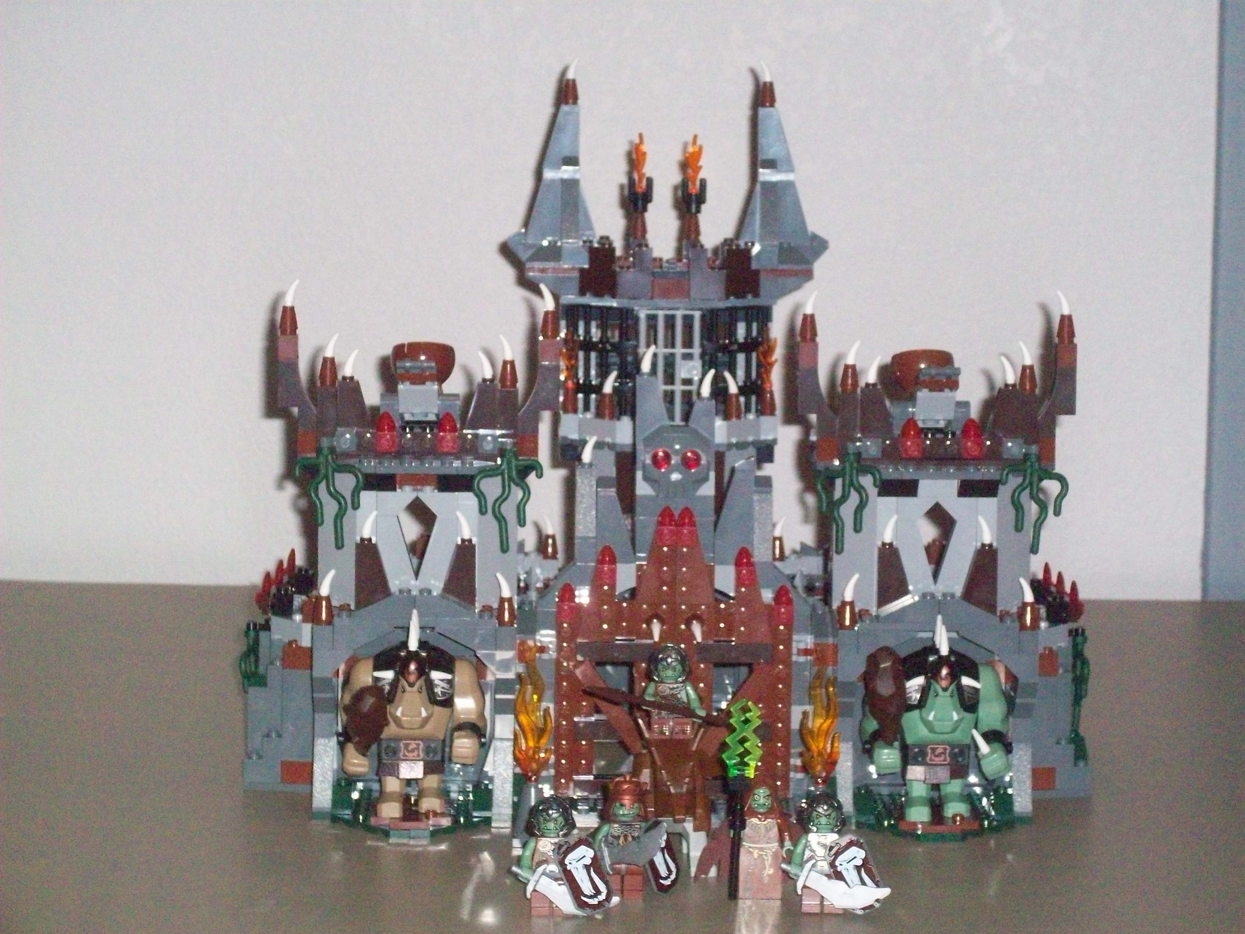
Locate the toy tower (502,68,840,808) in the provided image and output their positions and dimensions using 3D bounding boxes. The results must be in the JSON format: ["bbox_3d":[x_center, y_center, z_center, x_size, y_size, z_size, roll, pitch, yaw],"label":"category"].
[{"bbox_3d":[0.020,-0.017,1.666,0.134,0.300,0.145,1,9,0],"label":"toy tower"}]

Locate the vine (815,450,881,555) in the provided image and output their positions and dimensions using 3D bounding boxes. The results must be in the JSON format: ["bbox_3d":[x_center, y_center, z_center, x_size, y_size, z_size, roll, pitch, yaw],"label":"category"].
[{"bbox_3d":[0.090,0.014,1.581,0.026,0.041,0.014,0,9,-5],"label":"vine"}]

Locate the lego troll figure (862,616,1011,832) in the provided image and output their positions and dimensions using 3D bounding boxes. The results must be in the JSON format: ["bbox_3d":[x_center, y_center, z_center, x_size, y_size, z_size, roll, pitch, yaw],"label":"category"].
[{"bbox_3d":[0.125,0.099,1.593,0.059,0.083,0.044,1,9,0],"label":"lego troll figure"}]

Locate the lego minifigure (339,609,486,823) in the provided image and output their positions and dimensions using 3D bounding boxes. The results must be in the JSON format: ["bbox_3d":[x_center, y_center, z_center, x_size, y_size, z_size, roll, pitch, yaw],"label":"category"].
[{"bbox_3d":[-0.083,0.097,1.585,0.057,0.083,0.044,0,9,-5],"label":"lego minifigure"}]

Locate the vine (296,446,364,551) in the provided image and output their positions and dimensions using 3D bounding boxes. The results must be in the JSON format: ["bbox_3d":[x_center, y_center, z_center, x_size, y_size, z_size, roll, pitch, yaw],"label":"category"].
[{"bbox_3d":[-0.116,0.012,1.581,0.027,0.042,0.014,2,9,5],"label":"vine"}]

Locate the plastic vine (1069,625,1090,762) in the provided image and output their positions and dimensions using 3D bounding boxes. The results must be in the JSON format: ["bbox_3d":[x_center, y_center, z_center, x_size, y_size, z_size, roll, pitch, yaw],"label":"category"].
[{"bbox_3d":[0.191,0.096,1.667,0.009,0.056,0.014,1,9,3],"label":"plastic vine"}]

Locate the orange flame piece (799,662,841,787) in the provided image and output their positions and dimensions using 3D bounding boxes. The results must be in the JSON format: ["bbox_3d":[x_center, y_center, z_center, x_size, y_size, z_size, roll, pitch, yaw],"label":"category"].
[{"bbox_3d":[0.078,0.102,1.580,0.017,0.048,0.011,1,9,0],"label":"orange flame piece"}]

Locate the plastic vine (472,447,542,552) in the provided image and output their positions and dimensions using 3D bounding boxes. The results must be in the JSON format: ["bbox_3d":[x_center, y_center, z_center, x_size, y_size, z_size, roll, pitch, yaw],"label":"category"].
[{"bbox_3d":[-0.046,0.013,1.575,0.029,0.042,0.014,2,9,5],"label":"plastic vine"}]

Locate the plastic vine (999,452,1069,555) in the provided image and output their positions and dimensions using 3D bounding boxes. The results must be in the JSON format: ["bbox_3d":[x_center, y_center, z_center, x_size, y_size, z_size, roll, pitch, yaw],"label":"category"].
[{"bbox_3d":[0.164,0.015,1.588,0.028,0.041,0.014,0,9,-5],"label":"plastic vine"}]

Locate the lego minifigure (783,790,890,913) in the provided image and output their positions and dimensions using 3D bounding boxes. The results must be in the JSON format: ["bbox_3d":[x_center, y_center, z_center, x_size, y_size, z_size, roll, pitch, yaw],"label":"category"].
[{"bbox_3d":[0.079,0.143,1.469,0.038,0.044,0.027,1,9,0],"label":"lego minifigure"}]

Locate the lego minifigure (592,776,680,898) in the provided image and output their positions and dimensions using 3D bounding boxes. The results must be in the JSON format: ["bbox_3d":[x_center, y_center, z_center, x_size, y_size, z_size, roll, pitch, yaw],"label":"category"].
[{"bbox_3d":[0.005,0.140,1.483,0.033,0.044,0.025,1,9,0],"label":"lego minifigure"}]

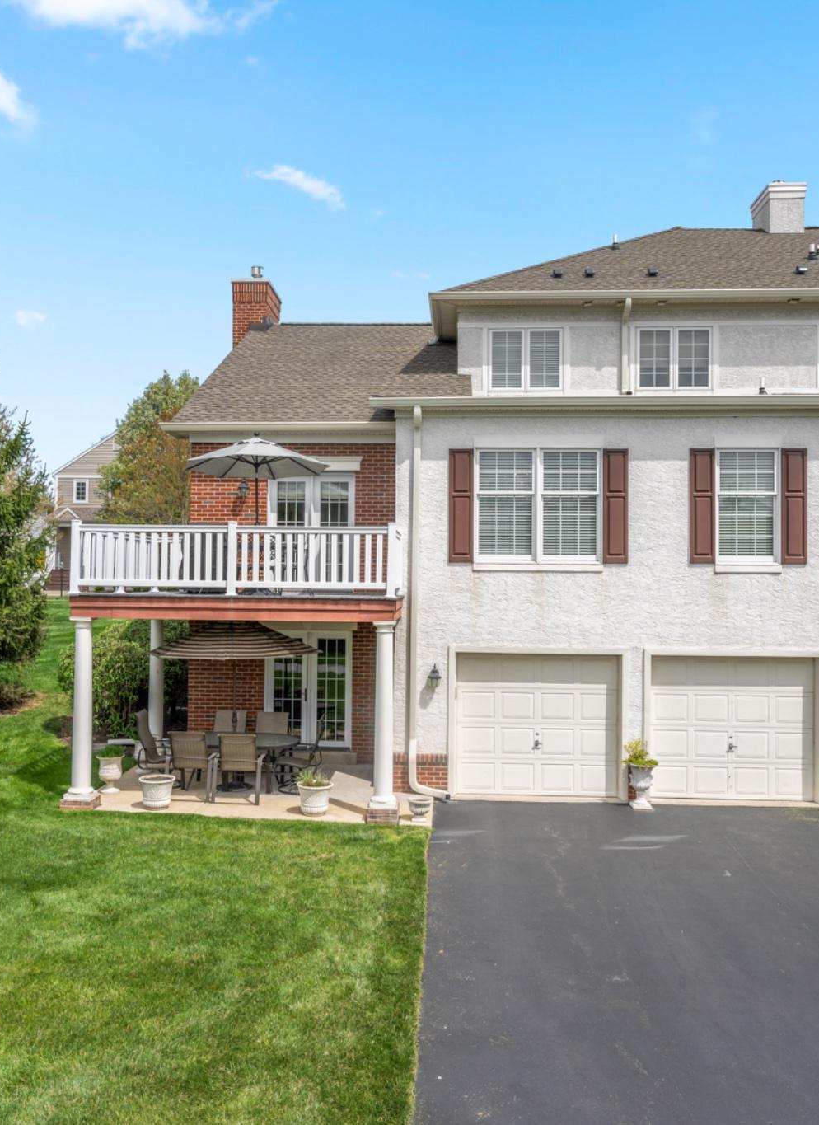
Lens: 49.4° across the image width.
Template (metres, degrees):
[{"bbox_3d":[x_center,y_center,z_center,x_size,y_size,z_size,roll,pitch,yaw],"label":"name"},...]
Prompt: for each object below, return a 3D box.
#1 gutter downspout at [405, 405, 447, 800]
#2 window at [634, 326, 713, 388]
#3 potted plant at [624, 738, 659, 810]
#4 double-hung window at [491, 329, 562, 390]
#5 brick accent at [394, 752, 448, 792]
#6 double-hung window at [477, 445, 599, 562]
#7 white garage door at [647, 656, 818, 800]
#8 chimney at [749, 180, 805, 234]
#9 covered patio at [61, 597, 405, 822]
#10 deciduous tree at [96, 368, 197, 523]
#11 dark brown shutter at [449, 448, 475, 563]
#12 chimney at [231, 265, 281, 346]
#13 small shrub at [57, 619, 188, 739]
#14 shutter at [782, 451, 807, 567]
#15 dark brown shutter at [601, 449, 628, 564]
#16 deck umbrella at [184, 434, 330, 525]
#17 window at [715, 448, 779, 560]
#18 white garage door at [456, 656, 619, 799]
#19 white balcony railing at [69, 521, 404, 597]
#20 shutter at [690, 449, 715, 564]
[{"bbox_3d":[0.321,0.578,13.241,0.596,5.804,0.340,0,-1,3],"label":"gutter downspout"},{"bbox_3d":[5.010,-3.882,16.883,1.432,1.194,0.120,0,-1,3],"label":"window"},{"bbox_3d":[3.374,3.068,12.950,0.530,1.011,0.500,0,-1,3],"label":"potted plant"},{"bbox_3d":[2.220,-3.858,16.984,1.398,1.224,0.130,0,-1,2],"label":"double-hung window"},{"bbox_3d":[0.166,3.073,13.010,0.819,0.568,0.160,0,-1,3],"label":"brick accent"},{"bbox_3d":[1.899,-0.833,13.274,1.813,1.708,0.130,0,-1,2],"label":"double-hung window"},{"bbox_3d":[4.800,2.465,13.248,2.415,2.121,0.070,0,-1,3],"label":"white garage door"},{"bbox_3d":[9.335,-8.712,22.524,0.923,1.331,1.340,0,-1,3],"label":"chimney"},{"bbox_3d":[-2.188,1.933,13.271,4.330,2.895,4.000,0,-1,3],"label":"covered patio"},{"bbox_3d":[-6.791,-1.426,26.381,5.000,8.516,5.000,0,-1,3],"label":"deciduous tree"},{"bbox_3d":[0.782,-0.849,13.406,0.372,1.710,0.045,0,-1,3],"label":"dark brown shutter"},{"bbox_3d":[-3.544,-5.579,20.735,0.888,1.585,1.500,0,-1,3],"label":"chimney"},{"bbox_3d":[-5.362,2.089,16.964,2.400,2.030,2.300,0,-1,3],"label":"small shrub"},{"bbox_3d":[5.642,-0.820,13.056,0.381,1.725,0.050,0,-1,2],"label":"shutter"},{"bbox_3d":[3.053,-0.830,13.219,0.376,1.712,0.050,0,-1,3],"label":"dark brown shutter"},{"bbox_3d":[-2.334,-0.775,13.642,2.264,2.376,2.264,0,-1,3],"label":"deck umbrella"},{"bbox_3d":[4.975,-0.820,13.145,0.894,1.682,0.130,0,-1,2],"label":"window"},{"bbox_3d":[1.924,2.455,13.480,2.440,2.143,0.060,0,-1,3],"label":"white garage door"},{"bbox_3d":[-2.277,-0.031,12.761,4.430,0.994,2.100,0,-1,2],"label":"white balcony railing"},{"bbox_3d":[4.355,-0.833,13.238,0.372,1.710,0.045,0,-1,3],"label":"shutter"}]

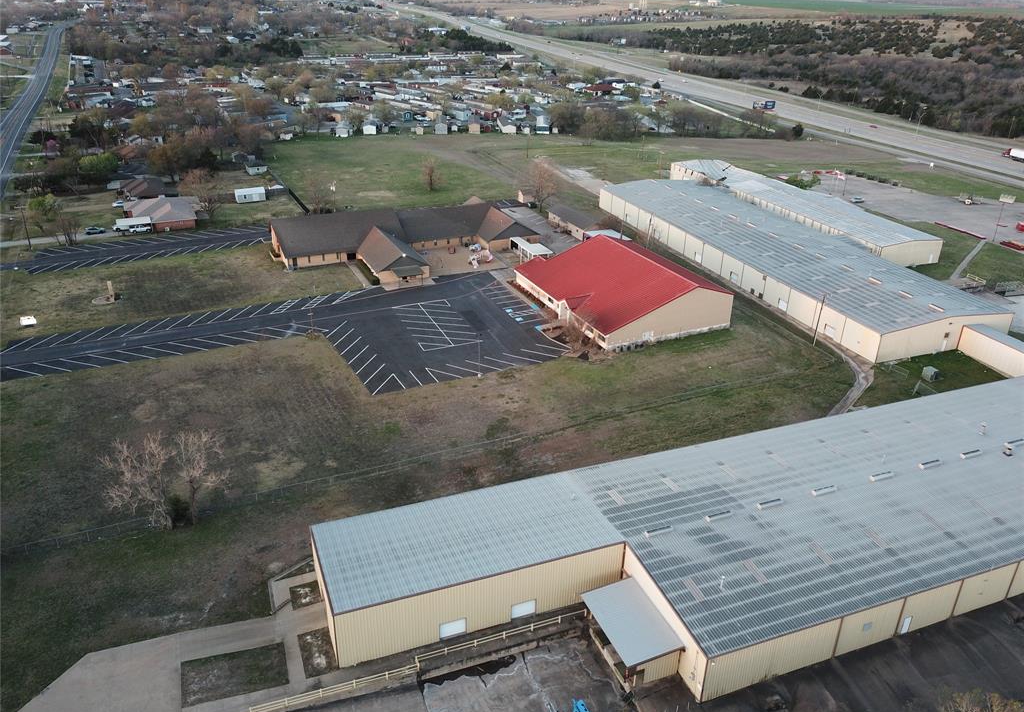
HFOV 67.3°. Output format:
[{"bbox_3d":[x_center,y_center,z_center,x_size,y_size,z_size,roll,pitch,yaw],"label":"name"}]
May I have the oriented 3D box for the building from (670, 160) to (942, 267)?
[{"bbox_3d":[77.285,-42.905,217.772,18.949,6.375,91.344,-8,28,-18],"label":"building"}]

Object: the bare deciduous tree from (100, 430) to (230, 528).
[{"bbox_3d":[-39.288,14.713,88.920,13.200,12.500,9.500,1,26,0],"label":"bare deciduous tree"}]

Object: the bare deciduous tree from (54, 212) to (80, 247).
[{"bbox_3d":[-105.660,-29.886,182.439,5.219,7.897,4.958,-14,30,-28],"label":"bare deciduous tree"}]

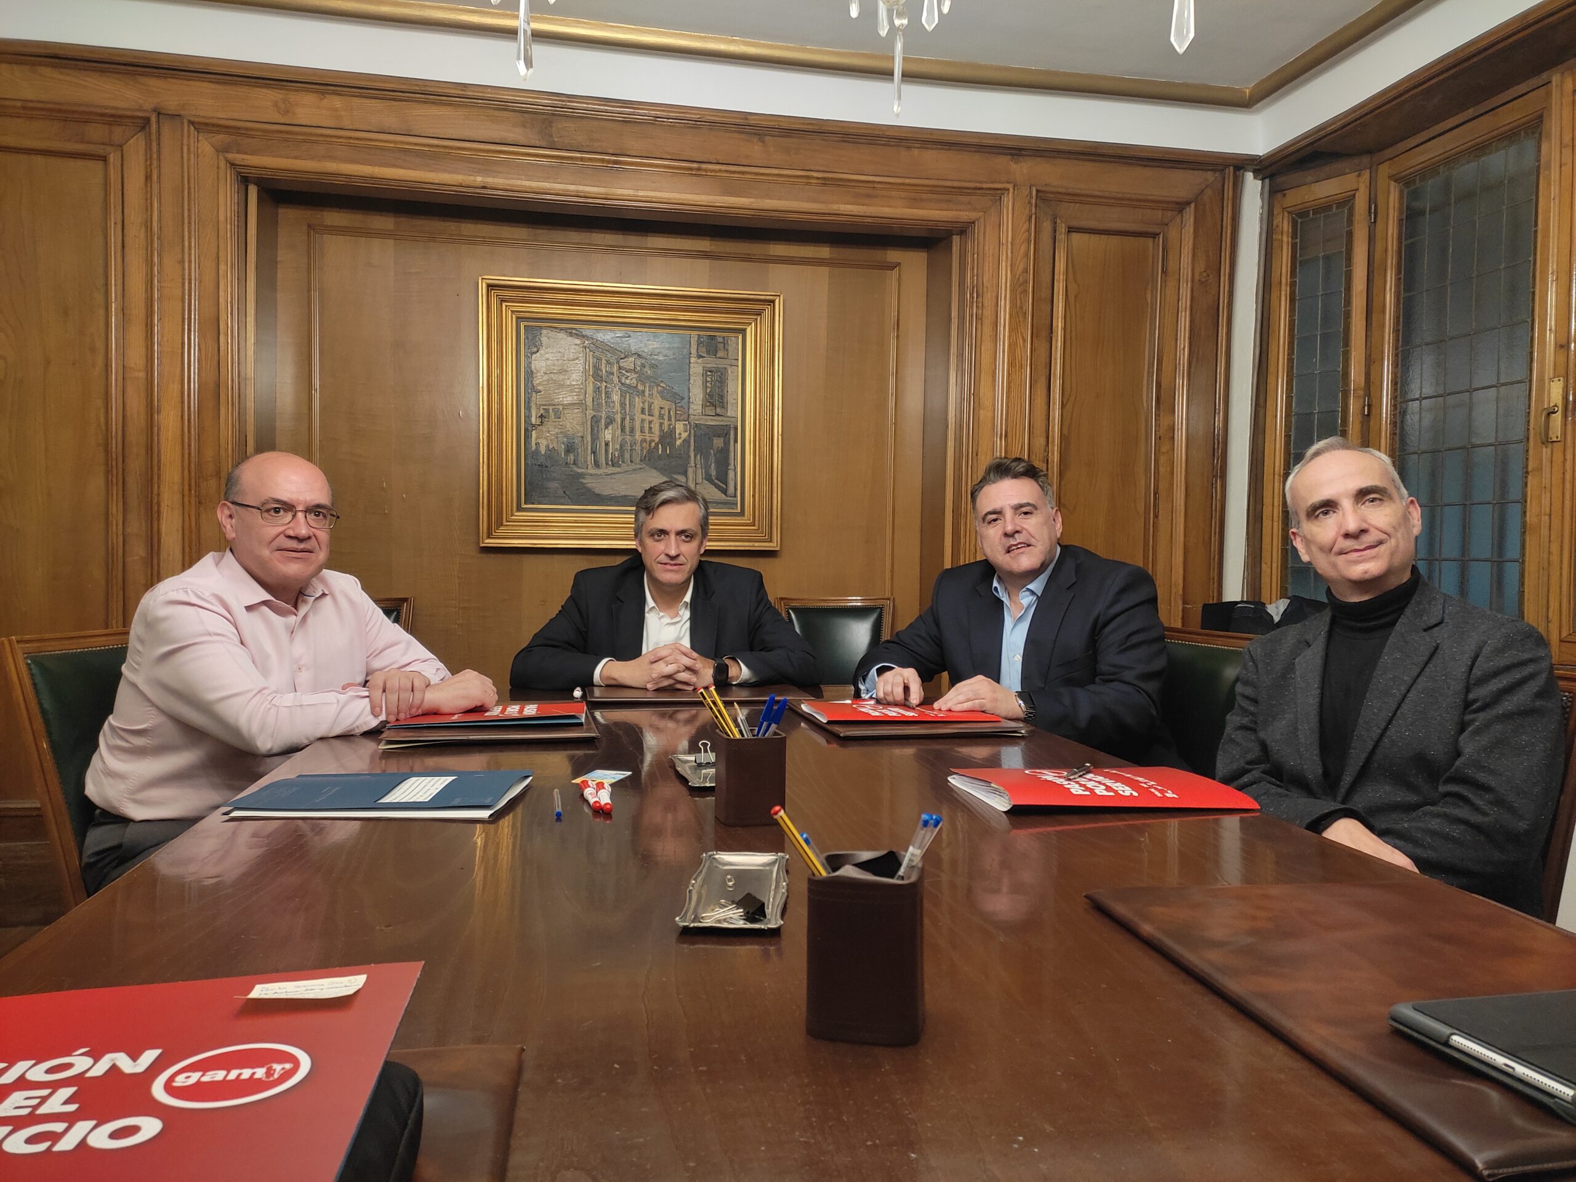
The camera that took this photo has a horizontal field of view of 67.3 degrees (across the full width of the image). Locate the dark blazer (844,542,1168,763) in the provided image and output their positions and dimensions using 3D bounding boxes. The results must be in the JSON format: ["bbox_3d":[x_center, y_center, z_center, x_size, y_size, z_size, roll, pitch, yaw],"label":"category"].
[{"bbox_3d":[0.464,0.223,2.360,0.600,0.615,0.520,2,2,38],"label":"dark blazer"}]

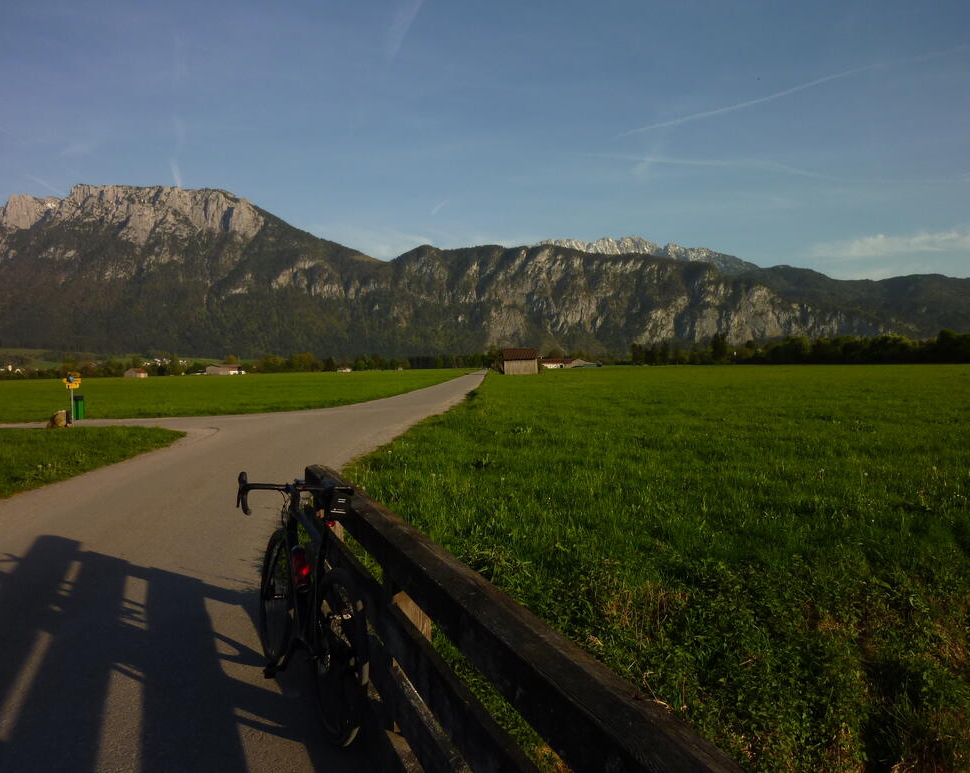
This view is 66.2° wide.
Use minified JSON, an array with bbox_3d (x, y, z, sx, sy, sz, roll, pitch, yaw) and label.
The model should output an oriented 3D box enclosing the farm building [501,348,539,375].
[{"bbox_3d":[6.251,-4.349,131.000,6.400,4.600,6.000,-1,1,2],"label":"farm building"}]

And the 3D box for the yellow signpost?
[{"bbox_3d":[-13.186,0.400,23.800,0.640,1.740,0.300,-2,2,-20],"label":"yellow signpost"}]

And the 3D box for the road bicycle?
[{"bbox_3d":[-0.849,0.955,3.535,0.440,1.000,1.700,3,0,-30],"label":"road bicycle"}]

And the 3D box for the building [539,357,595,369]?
[{"bbox_3d":[47.127,-13.710,425.000,30.000,7.000,17.000,-1,1,6],"label":"building"}]

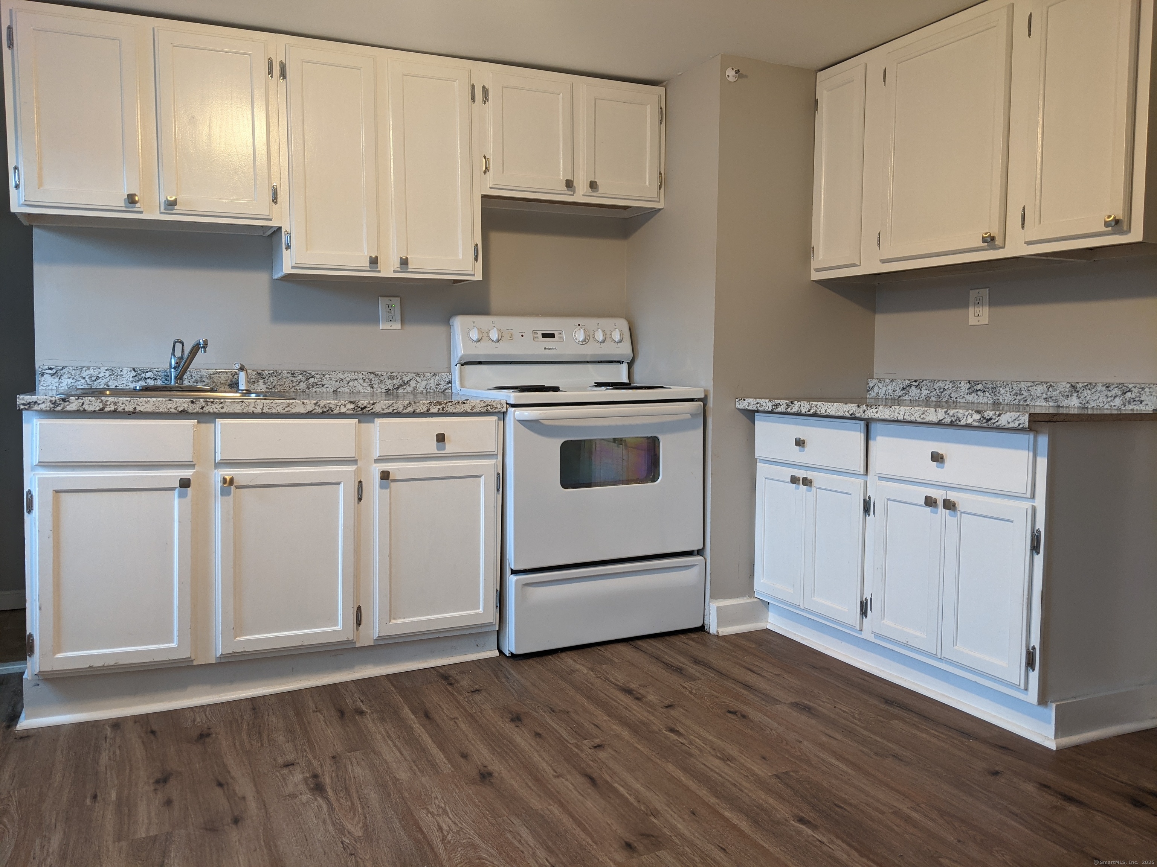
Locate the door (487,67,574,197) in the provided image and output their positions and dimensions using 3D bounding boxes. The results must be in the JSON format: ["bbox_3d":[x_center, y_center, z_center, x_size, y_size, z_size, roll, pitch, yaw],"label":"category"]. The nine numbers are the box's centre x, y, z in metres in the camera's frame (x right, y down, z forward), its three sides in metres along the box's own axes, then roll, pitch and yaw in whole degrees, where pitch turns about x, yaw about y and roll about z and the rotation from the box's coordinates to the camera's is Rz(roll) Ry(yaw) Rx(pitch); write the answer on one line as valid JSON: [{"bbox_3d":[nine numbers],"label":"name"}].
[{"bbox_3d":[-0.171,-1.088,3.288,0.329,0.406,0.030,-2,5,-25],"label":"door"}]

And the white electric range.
[{"bbox_3d":[-0.018,0.141,3.474,0.759,1.190,0.675,-1,4,-25],"label":"white electric range"}]

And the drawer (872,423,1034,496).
[{"bbox_3d":[1.042,0.066,2.558,0.042,0.168,0.568,-1,4,-25],"label":"drawer"}]

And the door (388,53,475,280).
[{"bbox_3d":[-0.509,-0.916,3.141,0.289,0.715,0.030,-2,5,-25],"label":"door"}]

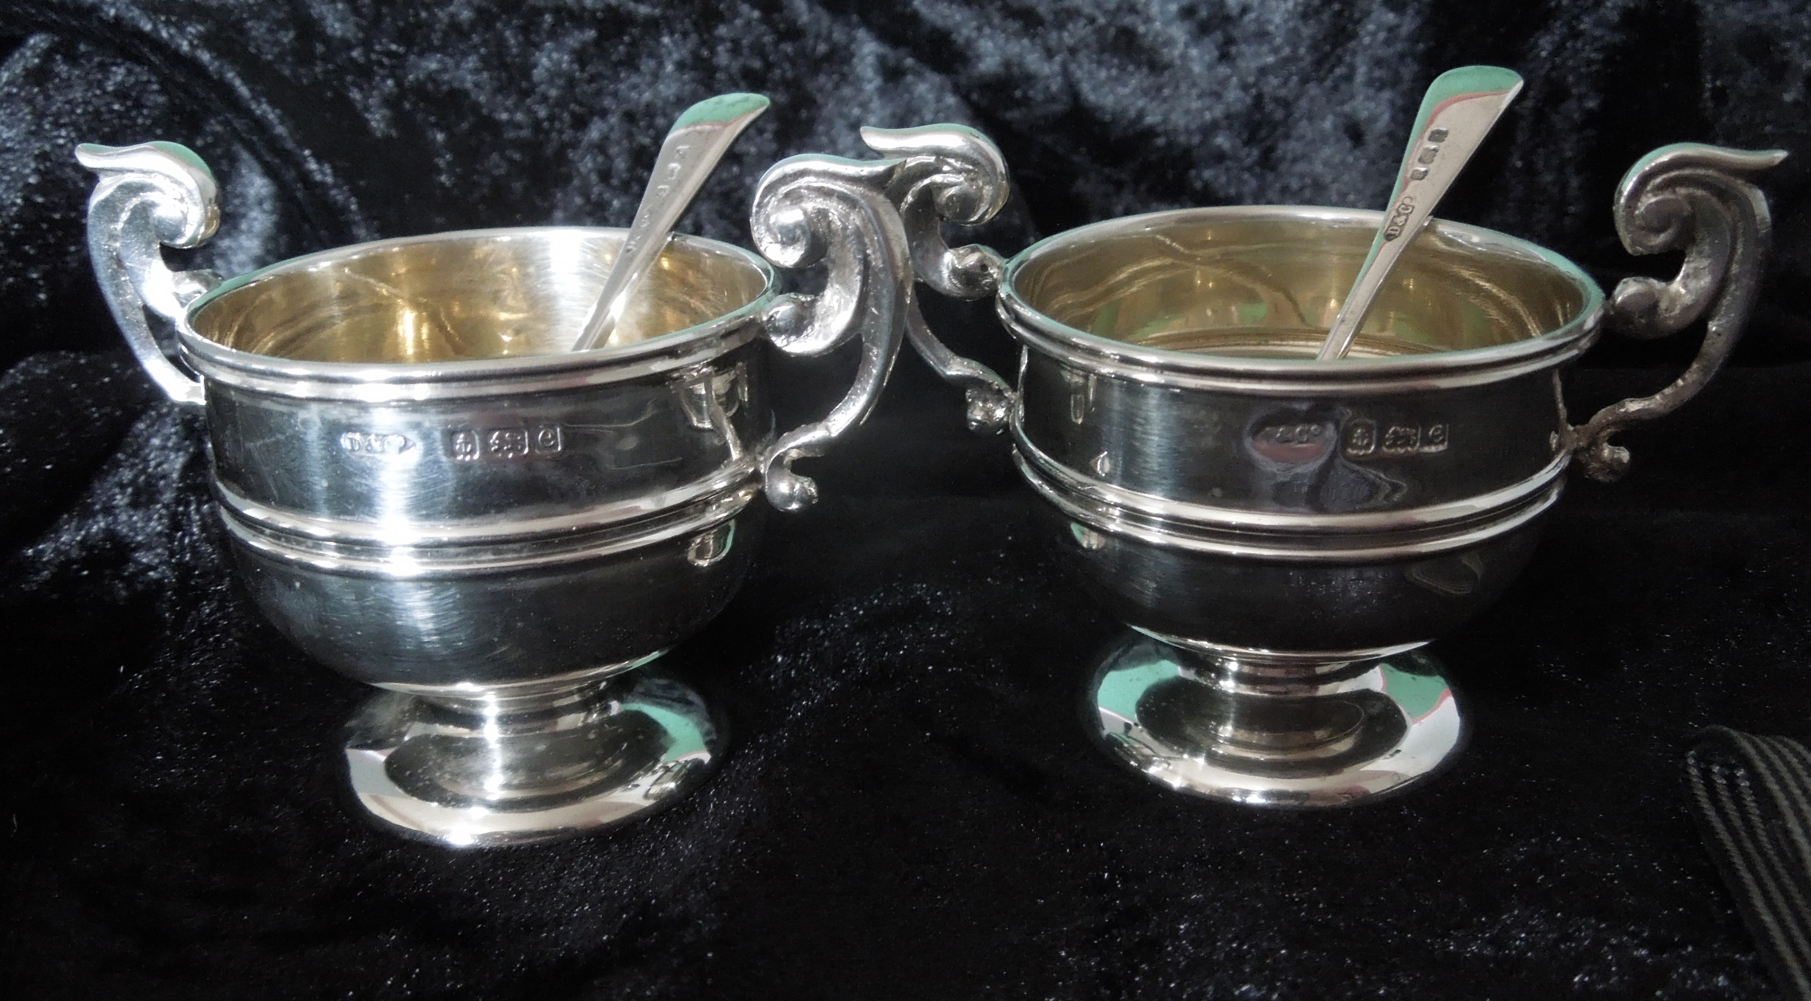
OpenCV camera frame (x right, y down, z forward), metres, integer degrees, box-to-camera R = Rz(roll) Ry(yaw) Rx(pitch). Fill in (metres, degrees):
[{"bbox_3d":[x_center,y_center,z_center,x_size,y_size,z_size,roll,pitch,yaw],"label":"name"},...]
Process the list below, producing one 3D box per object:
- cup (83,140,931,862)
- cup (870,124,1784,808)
[{"bbox_3d":[-0.037,-0.004,0.172,0.081,0.059,0.054,4,20,15],"label":"cup"},{"bbox_3d":[0.037,-0.006,0.177,0.081,0.059,0.054,4,24,13],"label":"cup"}]

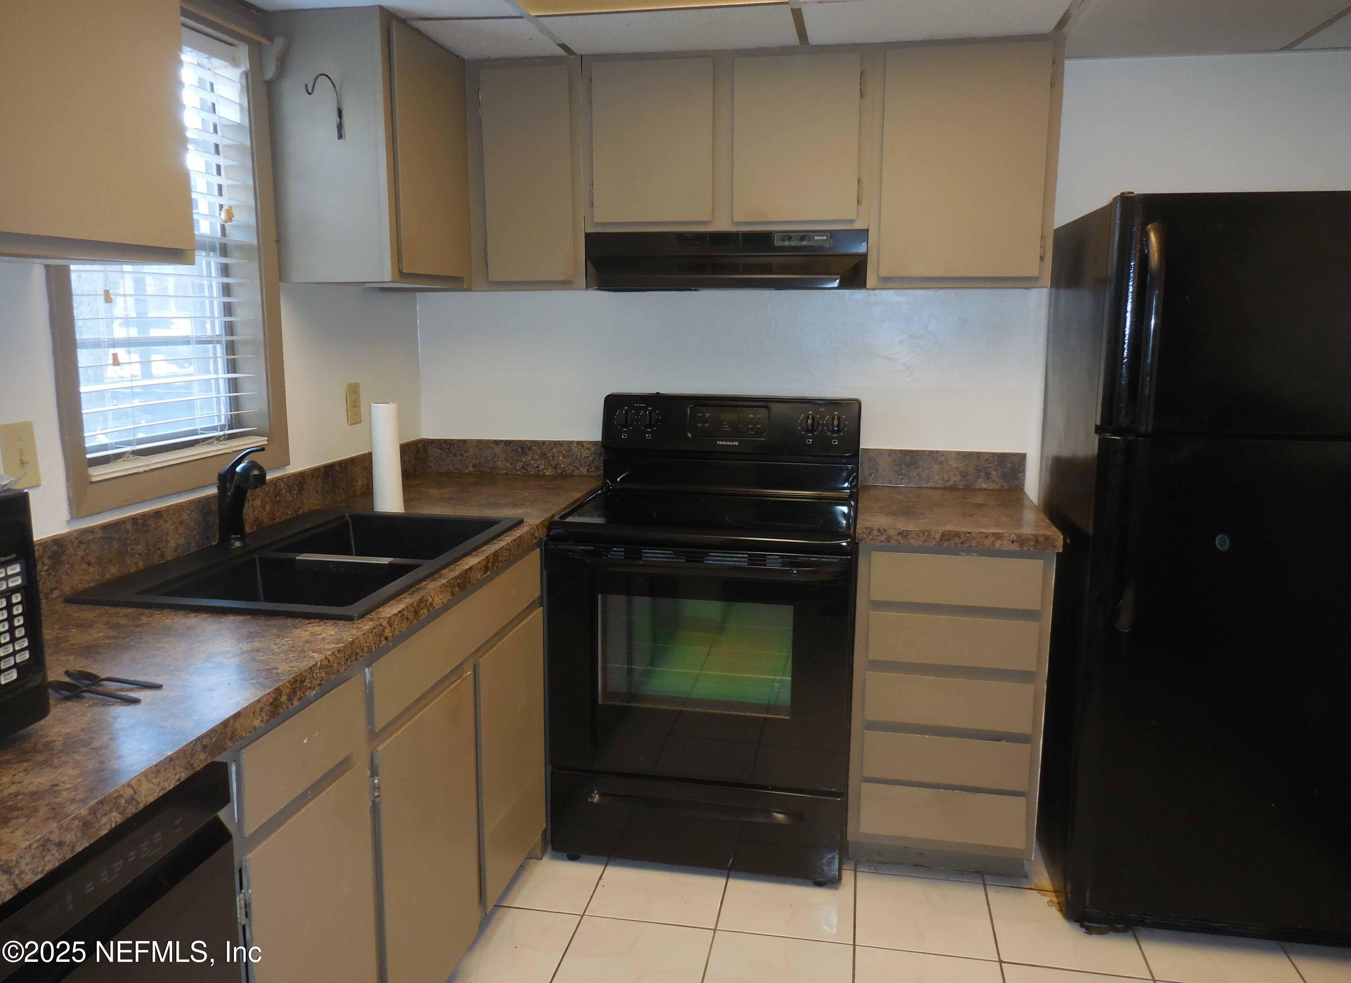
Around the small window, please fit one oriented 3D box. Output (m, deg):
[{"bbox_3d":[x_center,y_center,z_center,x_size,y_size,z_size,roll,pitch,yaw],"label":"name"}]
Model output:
[{"bbox_3d":[-1.057,-0.509,1.994,0.100,1.007,0.687,2,10,10],"label":"small window"}]

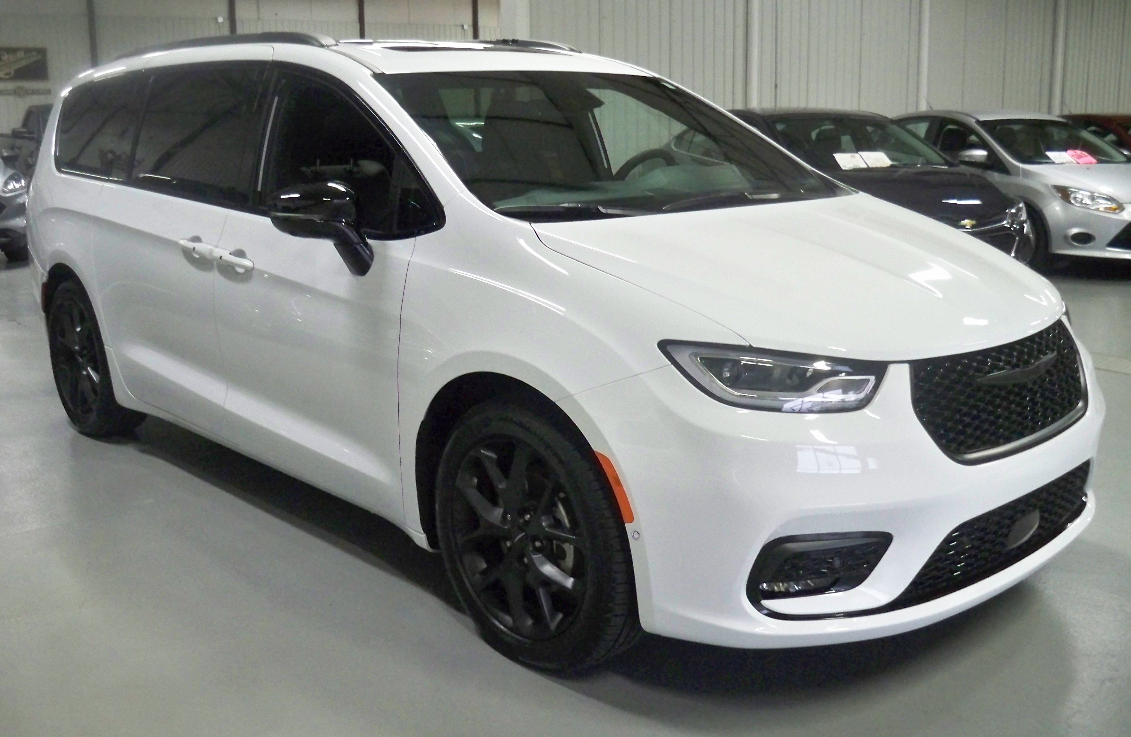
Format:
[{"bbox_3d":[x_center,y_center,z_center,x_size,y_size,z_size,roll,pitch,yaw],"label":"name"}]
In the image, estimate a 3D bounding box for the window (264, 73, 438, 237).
[{"bbox_3d":[-0.669,-0.676,3.498,1.110,0.520,0.080,13,0,44],"label":"window"}]

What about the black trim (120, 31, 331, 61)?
[{"bbox_3d":[-1.463,-1.298,4.638,0.080,0.090,2.050,-10,16,-42],"label":"black trim"}]

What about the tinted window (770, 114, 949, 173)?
[{"bbox_3d":[2.370,-1.850,9.400,1.400,0.130,0.850,-4,40,-16],"label":"tinted window"}]

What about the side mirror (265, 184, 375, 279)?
[{"bbox_3d":[-0.711,-0.410,3.322,0.250,0.280,0.200,-10,16,-42],"label":"side mirror"}]

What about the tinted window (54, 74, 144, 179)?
[{"bbox_3d":[-2.008,-1.036,4.919,0.080,0.450,1.020,14,0,-41],"label":"tinted window"}]

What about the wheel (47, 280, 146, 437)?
[{"bbox_3d":[-2.142,-0.068,5.255,0.250,0.735,0.735,-10,16,-42],"label":"wheel"}]

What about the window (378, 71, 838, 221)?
[{"bbox_3d":[0.202,-0.774,3.811,1.580,0.130,1.020,-10,41,-42],"label":"window"}]

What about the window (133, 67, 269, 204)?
[{"bbox_3d":[-1.388,-0.875,4.245,0.080,0.500,1.130,13,0,-44],"label":"window"}]

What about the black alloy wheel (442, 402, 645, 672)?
[{"bbox_3d":[-0.050,0.420,3.036,0.250,0.735,0.735,-10,16,-42],"label":"black alloy wheel"}]

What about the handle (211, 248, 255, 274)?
[{"bbox_3d":[-1.127,-0.369,3.851,0.060,0.050,0.280,-10,16,-42],"label":"handle"}]

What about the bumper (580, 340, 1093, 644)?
[{"bbox_3d":[0.957,0.229,3.177,1.940,0.670,0.720,-10,16,-42],"label":"bumper"}]

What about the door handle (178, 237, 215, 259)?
[{"bbox_3d":[-1.313,-0.425,4.046,0.060,0.050,0.280,-10,16,-42],"label":"door handle"}]

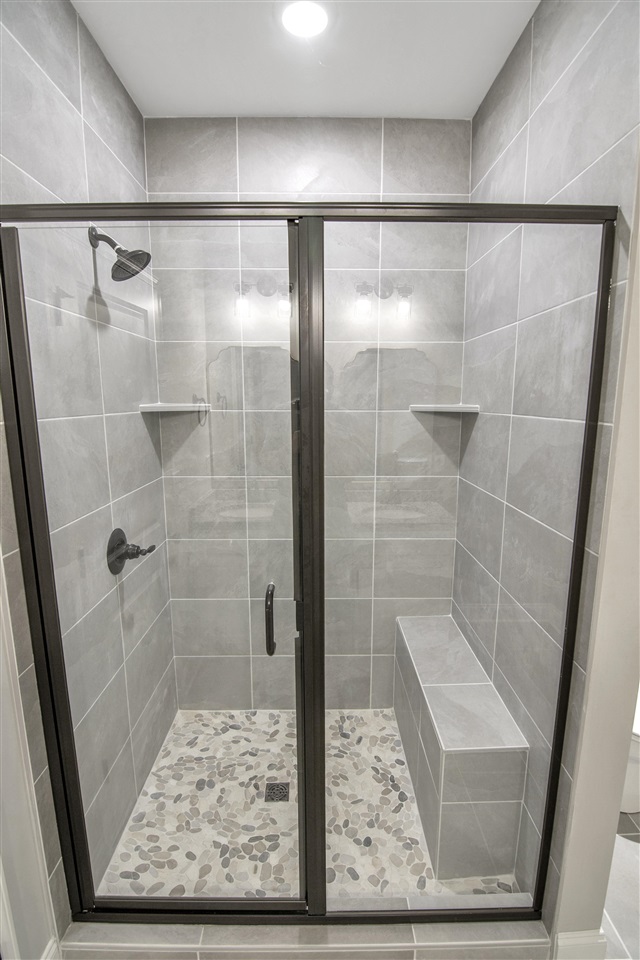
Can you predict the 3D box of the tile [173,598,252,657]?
[{"bbox_3d":[-0.543,0.745,2.156,0.388,0.306,0.012,0,10,0],"label":"tile"}]

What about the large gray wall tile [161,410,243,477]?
[{"bbox_3d":[-0.542,-0.158,1.997,0.388,0.306,0.012,0,10,0],"label":"large gray wall tile"}]

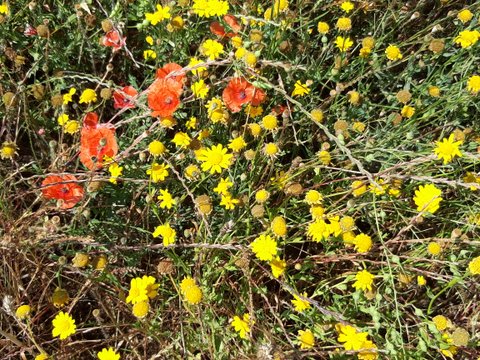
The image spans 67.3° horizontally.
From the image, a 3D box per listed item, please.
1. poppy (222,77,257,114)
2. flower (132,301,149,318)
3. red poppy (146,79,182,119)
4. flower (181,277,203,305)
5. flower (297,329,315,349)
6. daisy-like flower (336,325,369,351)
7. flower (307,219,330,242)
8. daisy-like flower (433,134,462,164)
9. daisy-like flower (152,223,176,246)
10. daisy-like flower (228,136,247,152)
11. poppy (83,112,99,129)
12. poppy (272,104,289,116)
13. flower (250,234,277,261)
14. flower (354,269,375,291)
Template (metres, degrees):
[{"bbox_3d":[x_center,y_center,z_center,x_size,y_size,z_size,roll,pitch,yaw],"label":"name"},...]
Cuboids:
[{"bbox_3d":[-0.001,-0.145,0.621,0.059,0.026,0.059,4,74,-14],"label":"poppy"},{"bbox_3d":[-0.115,0.150,0.417,0.019,0.013,0.019,2,64,-4],"label":"flower"},{"bbox_3d":[-0.130,-0.140,0.620,0.058,0.030,0.058,0,60,-7],"label":"red poppy"},{"bbox_3d":[-0.072,0.164,0.534,0.033,0.025,0.042,2,66,-5],"label":"flower"},{"bbox_3d":[0.094,0.227,0.516,0.028,0.018,0.028,15,64,-34],"label":"flower"},{"bbox_3d":[0.161,0.226,0.516,0.043,0.015,0.043,1,72,-3],"label":"daisy-like flower"},{"bbox_3d":[0.098,0.064,0.455,0.029,0.012,0.029,-2,67,3],"label":"flower"},{"bbox_3d":[0.293,-0.042,0.508,0.040,0.016,0.040,-6,72,11],"label":"daisy-like flower"},{"bbox_3d":[-0.115,0.083,0.550,0.037,0.018,0.037,0,57,0],"label":"daisy-like flower"},{"bbox_3d":[-0.004,-0.051,0.528,0.026,0.013,0.026,0,64,0],"label":"daisy-like flower"},{"bbox_3d":[-0.252,-0.100,0.608,0.029,0.023,0.029,0,53,0],"label":"poppy"},{"bbox_3d":[0.079,-0.133,0.690,0.042,0.025,0.042,0,57,0],"label":"poppy"},{"bbox_3d":[0.035,0.100,0.540,0.039,0.018,0.039,0,70,0],"label":"flower"},{"bbox_3d":[0.184,0.148,0.538,0.034,0.017,0.034,-2,72,5],"label":"flower"}]

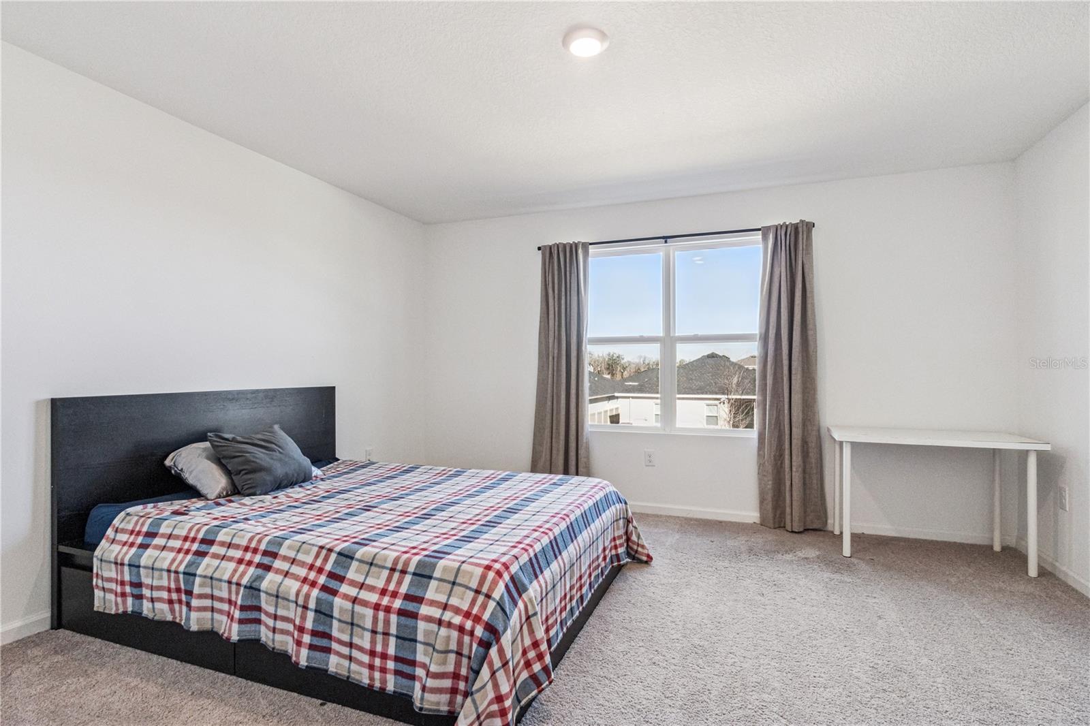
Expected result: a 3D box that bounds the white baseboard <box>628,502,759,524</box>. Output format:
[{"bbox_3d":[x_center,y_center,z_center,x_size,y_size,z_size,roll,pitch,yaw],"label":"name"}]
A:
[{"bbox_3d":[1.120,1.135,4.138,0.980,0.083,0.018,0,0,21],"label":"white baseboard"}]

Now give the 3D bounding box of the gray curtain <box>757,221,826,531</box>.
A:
[{"bbox_3d":[1.731,0.093,3.833,0.440,2.140,0.140,0,0,21],"label":"gray curtain"}]

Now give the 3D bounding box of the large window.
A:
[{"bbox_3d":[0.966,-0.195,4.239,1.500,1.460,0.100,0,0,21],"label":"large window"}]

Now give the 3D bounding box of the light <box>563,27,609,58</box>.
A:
[{"bbox_3d":[0.166,-1.275,2.185,0.190,0.030,0.190,0,0,0],"label":"light"}]

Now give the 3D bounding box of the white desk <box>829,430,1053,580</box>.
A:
[{"bbox_3d":[2.313,0.799,3.333,1.000,0.735,0.600,0,0,21],"label":"white desk"}]

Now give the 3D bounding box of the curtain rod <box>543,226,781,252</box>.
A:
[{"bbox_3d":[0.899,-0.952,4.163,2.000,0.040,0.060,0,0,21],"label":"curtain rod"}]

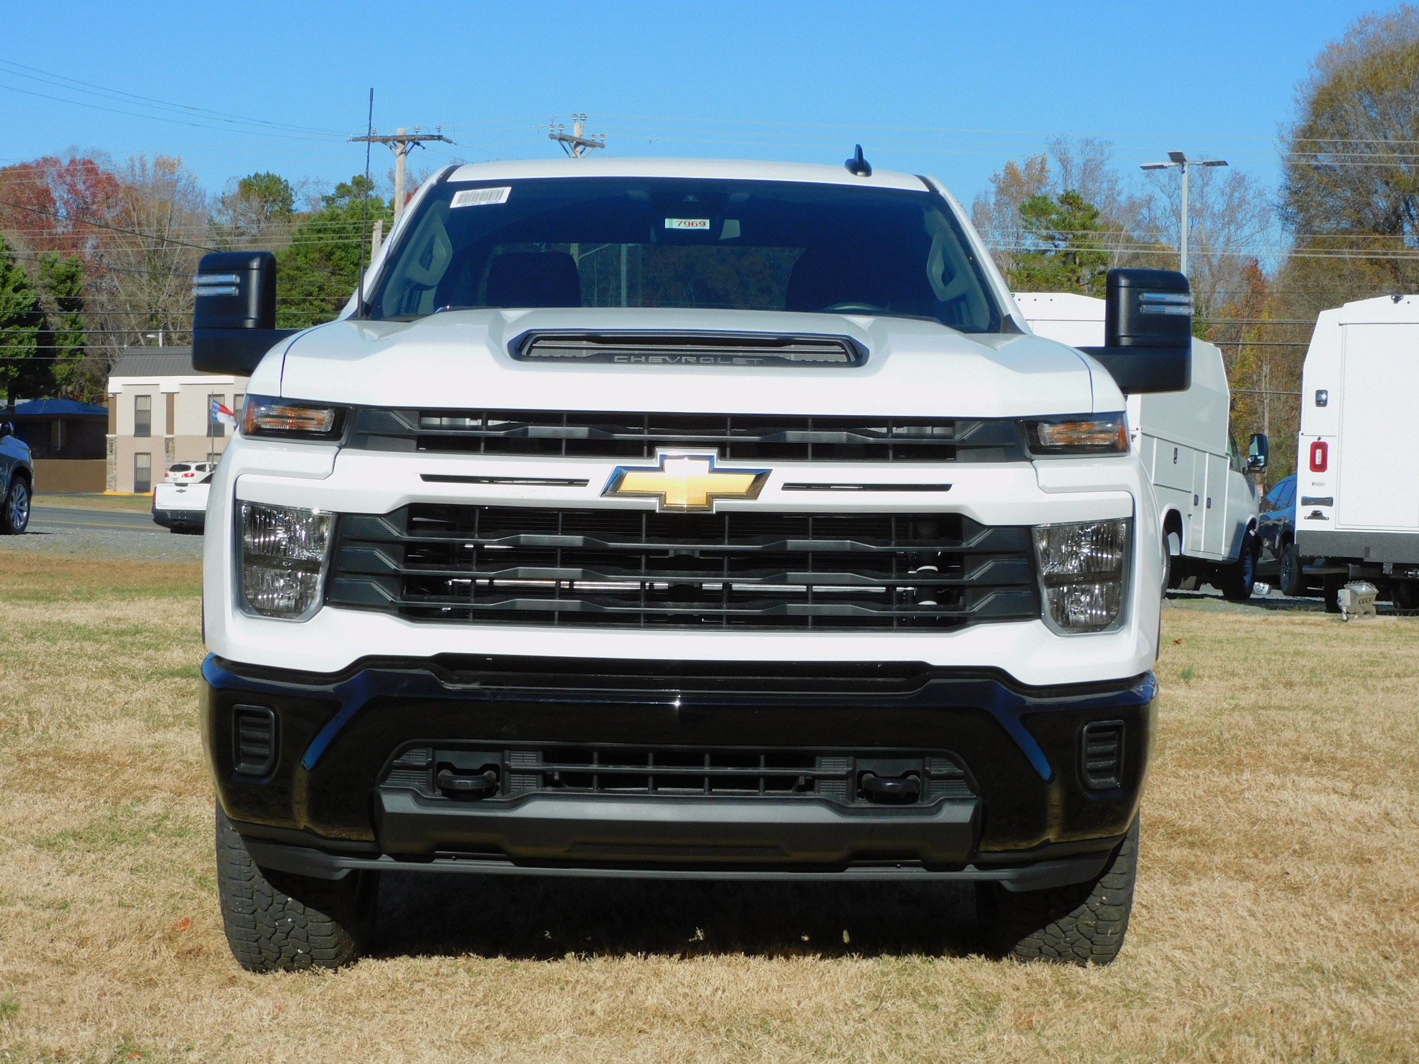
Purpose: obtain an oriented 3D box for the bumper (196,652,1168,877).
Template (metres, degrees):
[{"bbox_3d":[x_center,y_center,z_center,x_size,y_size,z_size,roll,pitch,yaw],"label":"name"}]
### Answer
[{"bbox_3d":[-0.059,0.487,5.380,2.020,0.450,0.500,1,2,0],"label":"bumper"}]

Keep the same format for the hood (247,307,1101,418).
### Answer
[{"bbox_3d":[-0.048,-0.388,5.920,1.700,0.260,1.420,1,2,0],"label":"hood"}]

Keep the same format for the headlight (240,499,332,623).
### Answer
[{"bbox_3d":[-0.864,0.059,5.420,0.185,0.240,0.160,1,2,7],"label":"headlight"}]

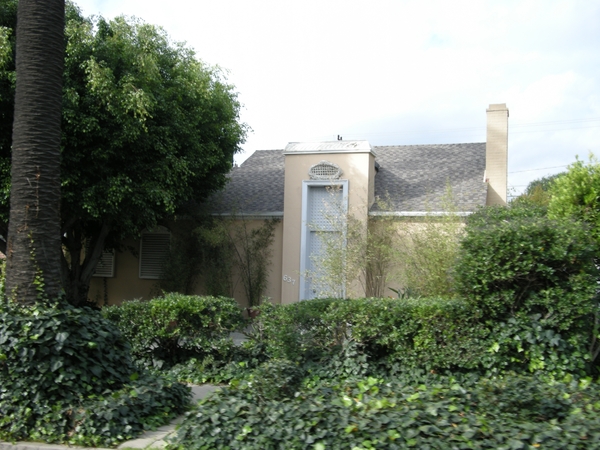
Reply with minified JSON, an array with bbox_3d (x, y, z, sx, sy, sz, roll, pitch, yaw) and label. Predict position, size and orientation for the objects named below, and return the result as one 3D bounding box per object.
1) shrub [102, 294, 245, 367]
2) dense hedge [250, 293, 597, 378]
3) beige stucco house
[{"bbox_3d":[-1.771,1.431,9.226,2.050,0.950,1.100,0,-4,16],"label":"shrub"},{"bbox_3d":[1.444,1.405,8.283,4.200,0.950,1.100,0,-4,16],"label":"dense hedge"},{"bbox_3d":[0.388,-0.325,20.423,11.700,5.750,9.200,0,-4,16],"label":"beige stucco house"}]

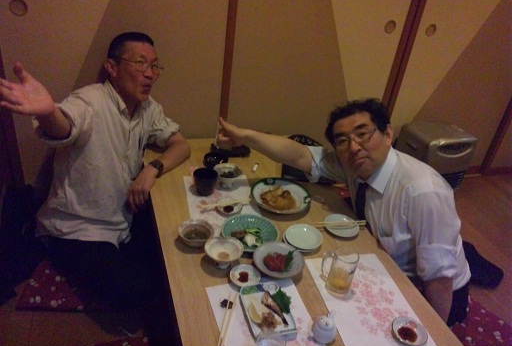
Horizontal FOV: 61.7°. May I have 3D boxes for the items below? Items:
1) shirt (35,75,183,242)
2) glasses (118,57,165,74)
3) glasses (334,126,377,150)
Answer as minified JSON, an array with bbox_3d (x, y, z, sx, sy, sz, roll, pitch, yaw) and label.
[{"bbox_3d":[-0.553,-0.054,1.653,0.380,0.610,0.560,21,33,22],"label":"shirt"},{"bbox_3d":[-0.432,-0.398,1.564,0.140,0.045,0.140,26,16,28],"label":"glasses"},{"bbox_3d":[0.341,-0.106,1.341,0.140,0.045,0.140,-20,-4,38],"label":"glasses"}]

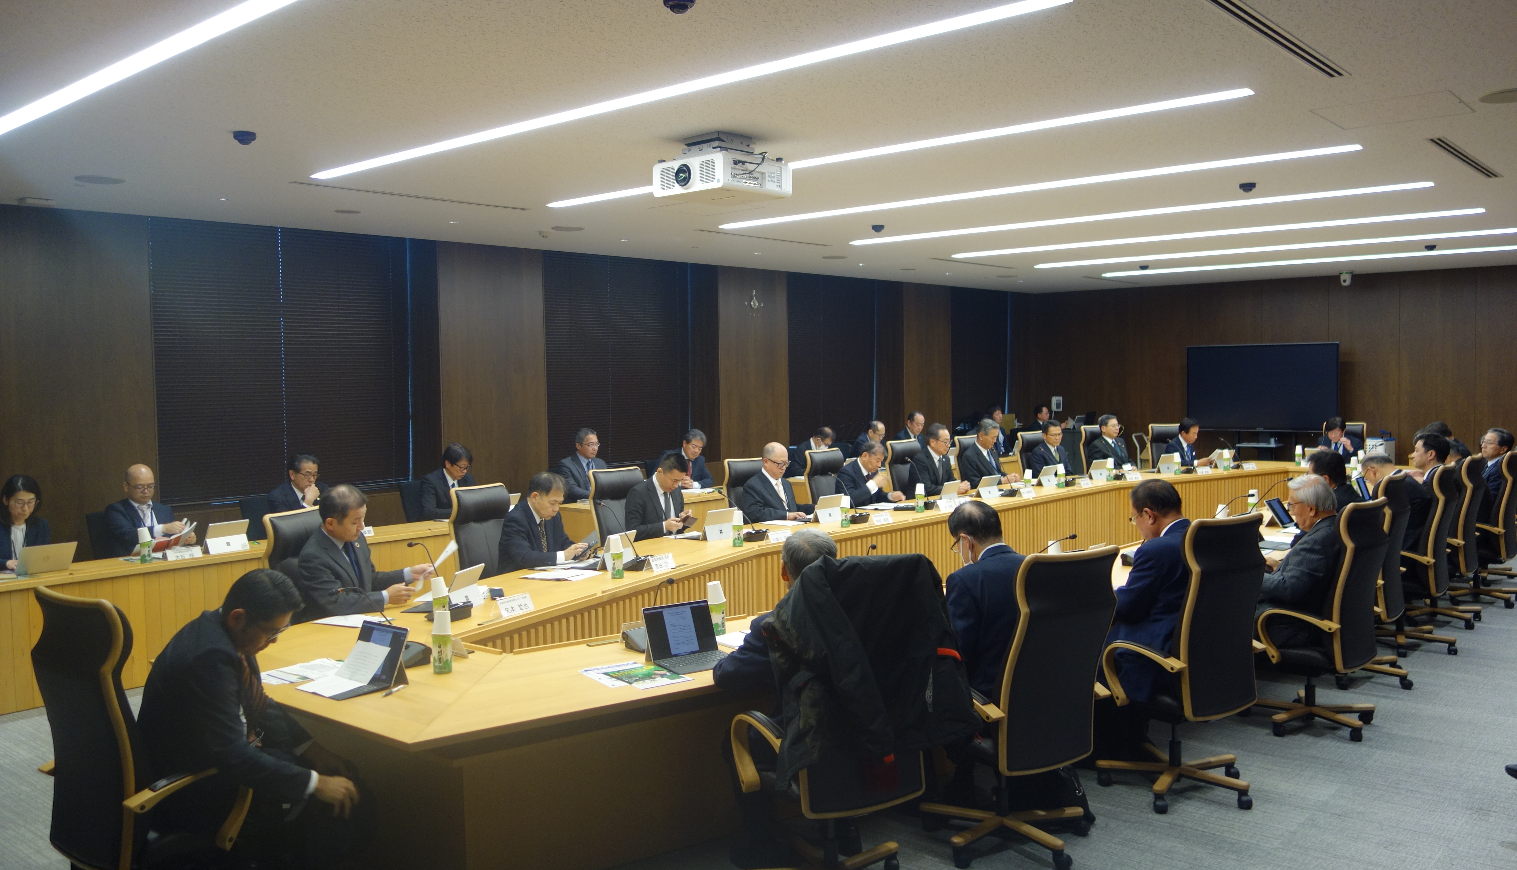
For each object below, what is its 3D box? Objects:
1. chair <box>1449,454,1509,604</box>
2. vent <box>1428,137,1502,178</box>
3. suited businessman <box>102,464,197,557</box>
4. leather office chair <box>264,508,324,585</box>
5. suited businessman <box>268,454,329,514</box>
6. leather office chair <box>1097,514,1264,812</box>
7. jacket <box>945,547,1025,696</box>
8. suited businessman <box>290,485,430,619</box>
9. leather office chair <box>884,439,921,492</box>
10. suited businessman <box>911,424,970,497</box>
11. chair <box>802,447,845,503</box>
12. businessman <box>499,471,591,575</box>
[{"bbox_3d":[4.753,0.745,8.198,0.650,1.170,0.670,-3,4,-44],"label":"chair"},{"bbox_3d":[4.159,-1.625,6.909,0.100,0.030,1.780,2,4,41],"label":"vent"},{"bbox_3d":[-3.963,0.814,7.702,0.800,1.235,0.560,2,4,44],"label":"suited businessman"},{"bbox_3d":[-2.040,0.953,5.802,0.670,1.150,0.650,0,3,15],"label":"leather office chair"},{"bbox_3d":[-3.166,0.778,8.357,0.740,1.270,0.520,2,4,41],"label":"suited businessman"},{"bbox_3d":[1.790,0.923,5.003,0.640,1.190,0.660,-3,4,-33],"label":"leather office chair"},{"bbox_3d":[0.860,0.752,4.555,0.520,0.660,0.480,-3,3,-29],"label":"jacket"},{"bbox_3d":[-1.821,0.893,5.613,0.780,1.290,0.520,1,3,29],"label":"suited businessman"},{"bbox_3d":[1.557,0.633,10.675,0.680,1.145,0.640,2,4,41],"label":"leather office chair"},{"bbox_3d":[1.728,0.563,10.442,0.560,1.305,0.800,-4,4,-43],"label":"suited businessman"},{"bbox_3d":[0.770,0.697,10.154,0.650,1.130,0.660,2,4,41],"label":"chair"},{"bbox_3d":[-1.153,0.841,6.842,0.780,1.250,0.520,1,4,35],"label":"businessman"}]

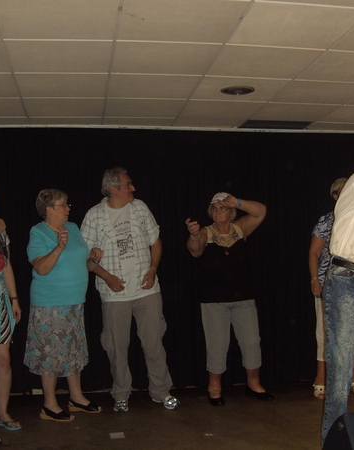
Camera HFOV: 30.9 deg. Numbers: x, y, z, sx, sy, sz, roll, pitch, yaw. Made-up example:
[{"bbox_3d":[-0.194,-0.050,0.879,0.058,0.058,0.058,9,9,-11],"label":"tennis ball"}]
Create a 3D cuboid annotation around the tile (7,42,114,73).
[{"bbox_3d":[-0.670,-0.970,3.679,0.600,0.025,0.600,0,-4,-9],"label":"tile"}]

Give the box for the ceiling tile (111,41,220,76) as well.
[{"bbox_3d":[-0.081,-0.975,3.753,0.600,0.025,0.600,0,-4,-8],"label":"ceiling tile"}]

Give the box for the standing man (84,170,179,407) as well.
[{"bbox_3d":[-0.347,0.459,4.640,0.660,1.770,0.450,0,-4,-16],"label":"standing man"}]

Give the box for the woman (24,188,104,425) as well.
[{"bbox_3d":[-0.757,0.520,4.340,0.480,1.560,0.500,-3,-4,35],"label":"woman"}]

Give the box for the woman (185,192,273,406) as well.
[{"bbox_3d":[0.367,0.523,4.752,0.640,1.570,0.450,-1,-4,-3],"label":"woman"}]

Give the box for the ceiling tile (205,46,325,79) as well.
[{"bbox_3d":[0.512,-0.976,3.842,0.600,0.025,0.600,0,-4,-8],"label":"ceiling tile"}]

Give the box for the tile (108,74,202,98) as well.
[{"bbox_3d":[-0.169,-0.937,4.345,0.600,0.025,0.600,0,-4,-8],"label":"tile"}]

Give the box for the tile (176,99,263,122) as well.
[{"bbox_3d":[0.341,-0.908,5.038,0.600,0.025,0.600,0,-4,-9],"label":"tile"}]

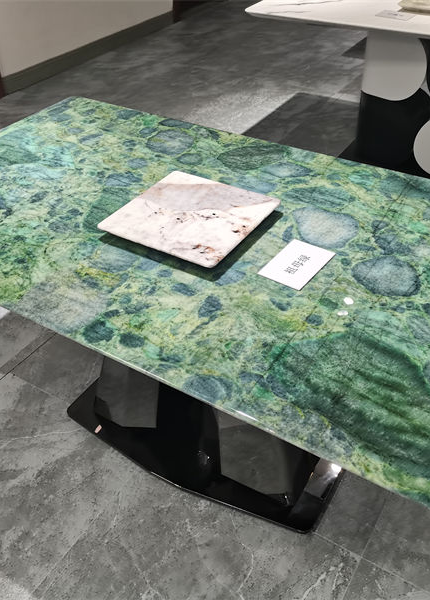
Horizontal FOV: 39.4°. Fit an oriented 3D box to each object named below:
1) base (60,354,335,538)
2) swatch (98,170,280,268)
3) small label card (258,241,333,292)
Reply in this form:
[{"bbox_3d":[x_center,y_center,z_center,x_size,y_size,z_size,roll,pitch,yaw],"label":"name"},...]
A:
[{"bbox_3d":[-0.033,0.109,1.632,0.858,0.731,0.480,21,45,26],"label":"base"},{"bbox_3d":[-0.054,-0.189,1.371,0.303,0.029,0.293,21,45,26],"label":"swatch"},{"bbox_3d":[0.171,-0.076,1.242,0.099,0.002,0.148,24,47,29],"label":"small label card"}]

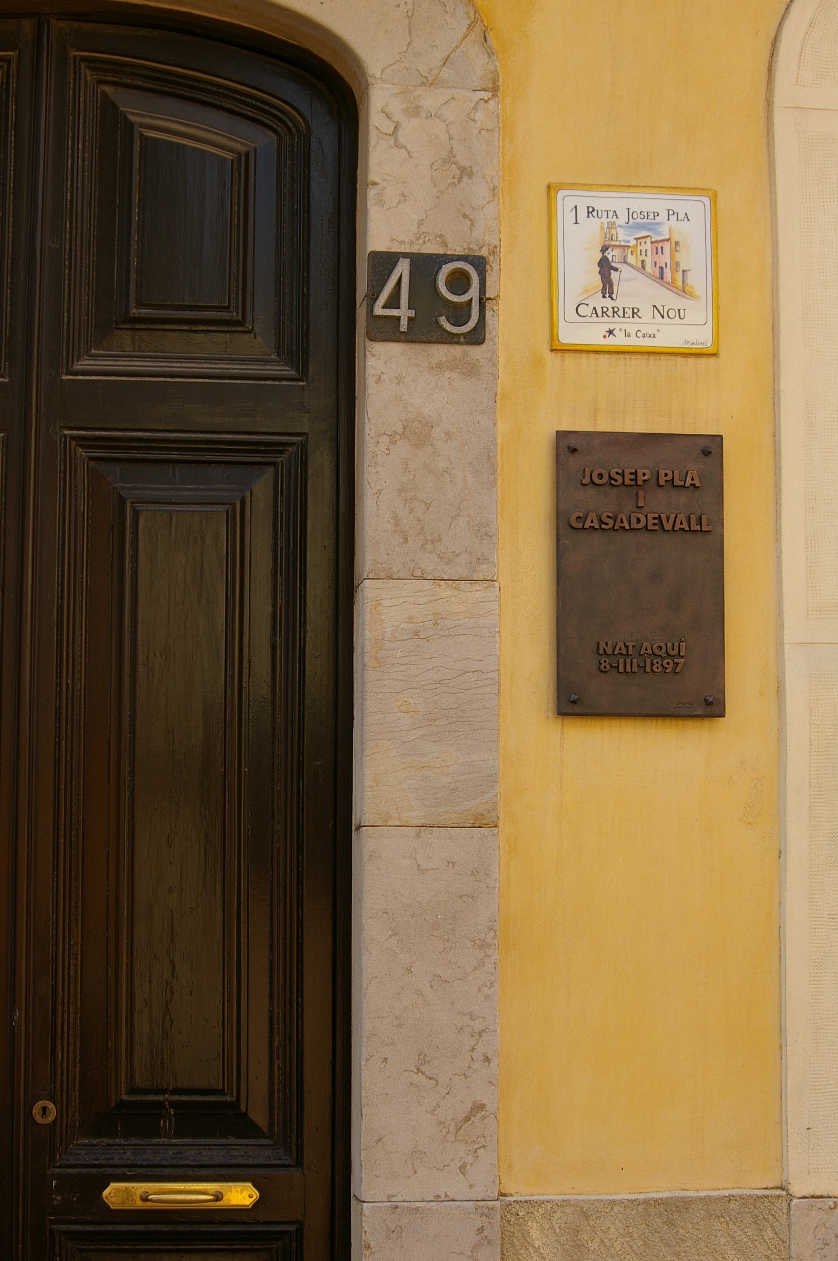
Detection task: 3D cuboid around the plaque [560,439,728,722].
[{"bbox_3d":[0.381,-0.097,4.516,0.293,0.491,0.025,1,-7,-6],"label":"plaque"}]

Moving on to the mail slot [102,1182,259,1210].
[{"bbox_3d":[-0.406,0.969,4.487,0.269,0.046,0.030,1,-7,-6],"label":"mail slot"}]

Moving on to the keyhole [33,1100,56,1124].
[{"bbox_3d":[-0.640,0.824,4.489,0.040,0.040,0.013,1,-7,-6],"label":"keyhole"}]

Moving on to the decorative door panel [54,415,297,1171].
[{"bbox_3d":[-0.416,0.285,4.579,0.433,1.287,0.040,1,-7,-6],"label":"decorative door panel"}]

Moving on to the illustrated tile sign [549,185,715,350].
[{"bbox_3d":[0.375,-0.629,4.579,0.296,0.296,0.020,1,-7,-6],"label":"illustrated tile sign"}]

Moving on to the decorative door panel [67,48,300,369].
[{"bbox_3d":[-0.413,-0.741,4.698,0.428,0.597,0.040,1,-7,-6],"label":"decorative door panel"}]

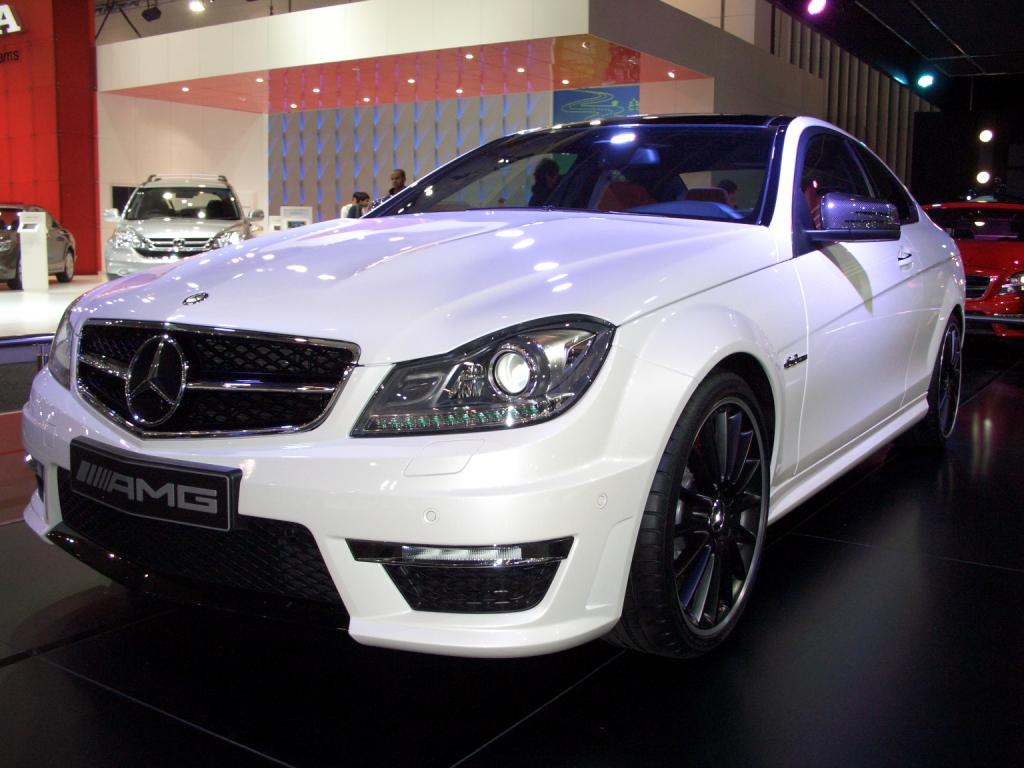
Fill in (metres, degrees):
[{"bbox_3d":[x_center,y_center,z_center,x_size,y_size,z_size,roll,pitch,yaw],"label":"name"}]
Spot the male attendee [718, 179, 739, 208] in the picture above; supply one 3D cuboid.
[{"bbox_3d":[2.124,-1.179,9.712,0.500,1.680,0.320,-2,8,-13],"label":"male attendee"}]

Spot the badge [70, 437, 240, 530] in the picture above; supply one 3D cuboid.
[{"bbox_3d":[-0.731,0.197,1.943,0.530,0.116,0.050,5,9,34],"label":"badge"}]

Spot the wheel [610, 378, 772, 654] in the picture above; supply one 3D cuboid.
[{"bbox_3d":[0.376,0.280,2.203,0.240,0.645,0.645,5,9,35],"label":"wheel"}]

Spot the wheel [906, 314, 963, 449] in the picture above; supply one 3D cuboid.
[{"bbox_3d":[1.894,-0.022,4.495,0.250,0.637,0.637,5,9,34],"label":"wheel"}]

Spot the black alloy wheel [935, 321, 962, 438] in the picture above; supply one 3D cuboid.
[{"bbox_3d":[1.900,-0.022,4.491,0.220,0.570,0.570,5,9,34],"label":"black alloy wheel"}]

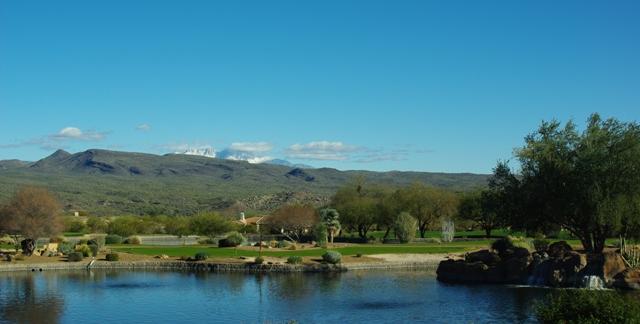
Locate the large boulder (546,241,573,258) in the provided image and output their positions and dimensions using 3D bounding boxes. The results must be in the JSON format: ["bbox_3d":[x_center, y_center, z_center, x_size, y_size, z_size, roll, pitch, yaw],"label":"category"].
[{"bbox_3d":[18.344,6.693,57.000,1.983,1.335,1.686,0,-3,0],"label":"large boulder"}]

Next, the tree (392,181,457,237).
[{"bbox_3d":[11.116,5.010,78.000,6.680,5.741,6.012,0,-3,0],"label":"tree"}]

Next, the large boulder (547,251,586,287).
[{"bbox_3d":[14.009,6.028,42.300,2.151,2.038,1.828,0,-3,0],"label":"large boulder"}]

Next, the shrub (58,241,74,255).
[{"bbox_3d":[-24.424,8.286,72.000,1.542,1.253,1.464,0,-3,0],"label":"shrub"}]

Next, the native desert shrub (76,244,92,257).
[{"bbox_3d":[-17.332,6.532,55.000,1.178,0.920,1.119,0,-3,0],"label":"native desert shrub"}]

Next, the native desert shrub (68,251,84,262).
[{"bbox_3d":[-22.203,8.613,68.000,1.456,0.937,1.310,0,-3,0],"label":"native desert shrub"}]

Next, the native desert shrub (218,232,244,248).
[{"bbox_3d":[-7.402,6.565,62.500,2.174,1.338,1.848,0,-3,0],"label":"native desert shrub"}]

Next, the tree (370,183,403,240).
[{"bbox_3d":[9.055,6.690,101.000,4.460,7.298,4.460,0,-3,0],"label":"tree"}]

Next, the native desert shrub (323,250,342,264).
[{"bbox_3d":[0.870,6.645,52.000,1.392,0.974,1.322,0,-3,0],"label":"native desert shrub"}]

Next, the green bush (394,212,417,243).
[{"bbox_3d":[8.721,6.712,76.000,2.290,3.150,2.220,0,-2,0],"label":"green bush"}]

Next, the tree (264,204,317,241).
[{"bbox_3d":[-2.822,5.941,74.000,5.347,3.862,4.813,0,-3,0],"label":"tree"}]

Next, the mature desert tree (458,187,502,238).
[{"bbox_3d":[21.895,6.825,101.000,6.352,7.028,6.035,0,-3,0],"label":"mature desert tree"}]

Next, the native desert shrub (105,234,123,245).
[{"bbox_3d":[-23.764,8.948,86.000,2.071,1.093,1.864,0,-3,0],"label":"native desert shrub"}]

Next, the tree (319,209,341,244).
[{"bbox_3d":[1.164,7.422,87.000,2.445,4.016,2.445,0,-3,0],"label":"tree"}]

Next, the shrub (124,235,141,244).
[{"bbox_3d":[-21.520,8.948,86.000,1.956,1.093,1.761,0,-3,0],"label":"shrub"}]

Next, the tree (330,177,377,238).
[{"bbox_3d":[4.663,6.149,101.000,6.487,8.379,6.163,0,-3,0],"label":"tree"}]

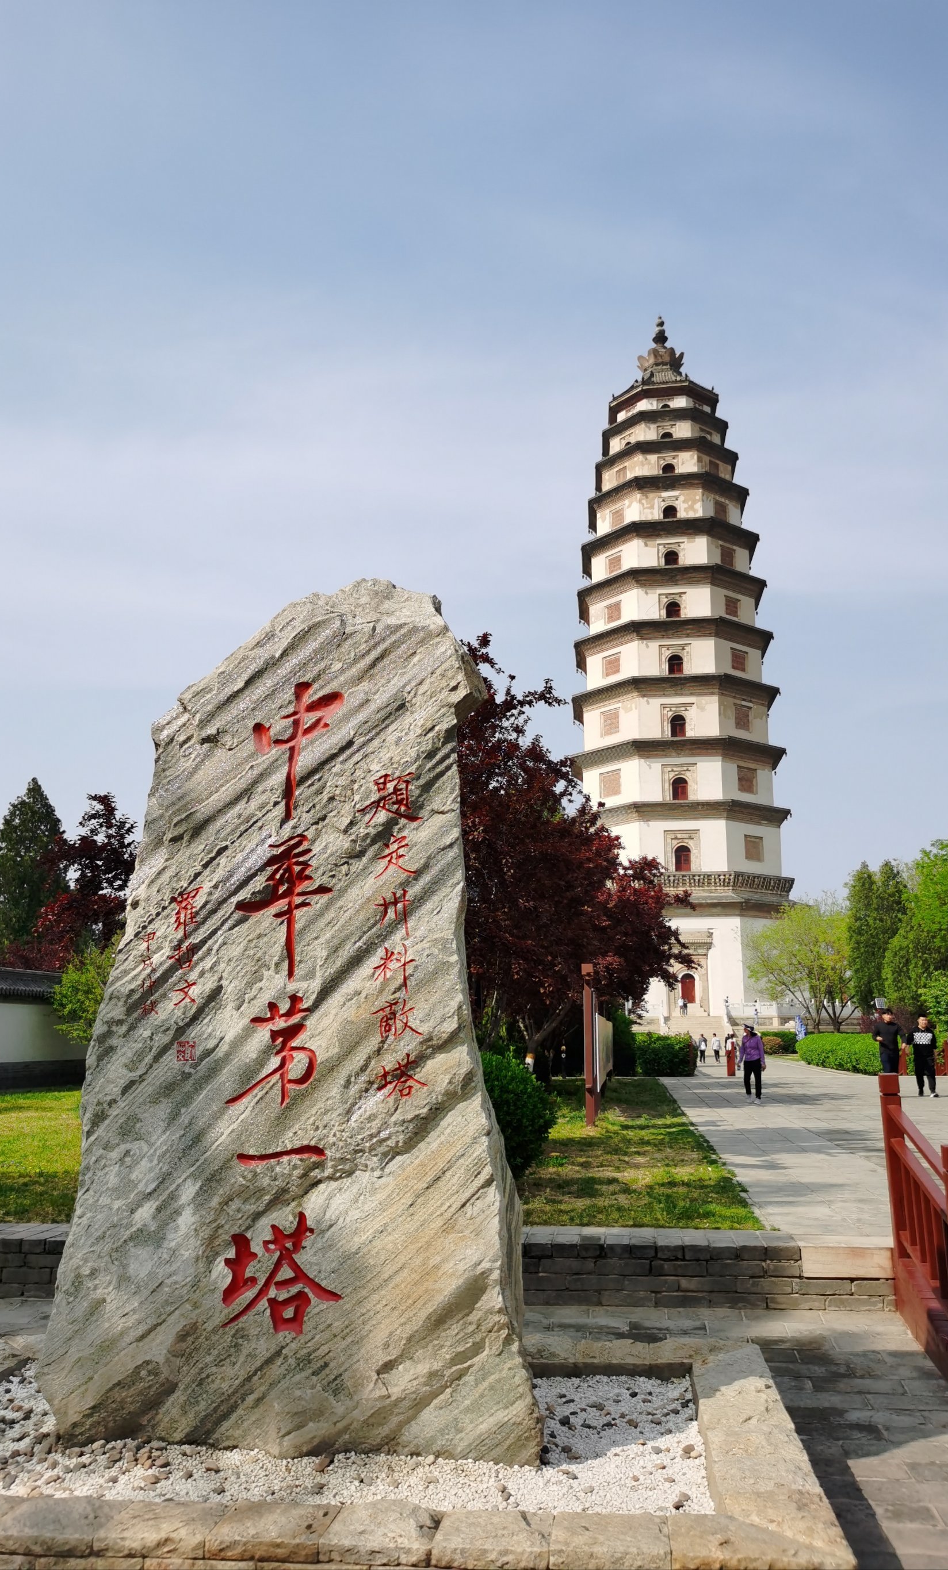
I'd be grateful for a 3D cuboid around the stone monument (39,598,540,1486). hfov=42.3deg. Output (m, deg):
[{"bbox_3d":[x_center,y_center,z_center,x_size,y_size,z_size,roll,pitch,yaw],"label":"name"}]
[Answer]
[{"bbox_3d":[-0.630,0.786,4.862,1.760,3.280,0.620,-1,-12,7],"label":"stone monument"}]

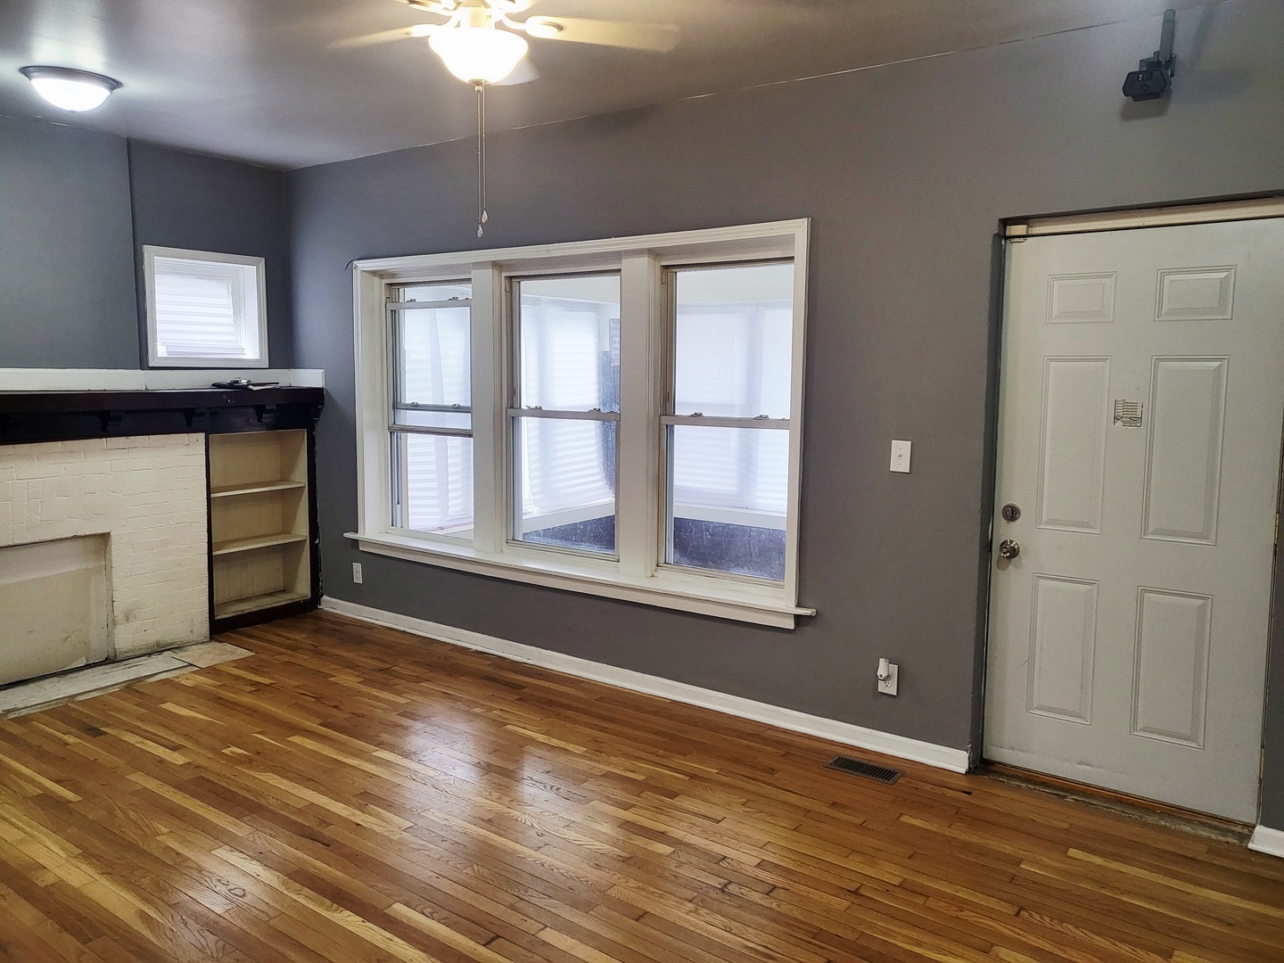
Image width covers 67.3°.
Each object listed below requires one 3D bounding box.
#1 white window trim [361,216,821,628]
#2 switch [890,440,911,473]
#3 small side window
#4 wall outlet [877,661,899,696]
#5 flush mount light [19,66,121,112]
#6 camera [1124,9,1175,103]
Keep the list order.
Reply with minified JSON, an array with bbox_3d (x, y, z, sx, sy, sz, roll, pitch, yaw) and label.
[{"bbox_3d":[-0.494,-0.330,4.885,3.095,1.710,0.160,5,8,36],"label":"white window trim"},{"bbox_3d":[1.013,-0.096,3.774,0.078,0.123,0.016,5,8,36],"label":"switch"},{"bbox_3d":[-2.535,-0.993,5.606,0.130,0.657,0.735,5,8,36],"label":"small side window"},{"bbox_3d":[0.994,0.796,3.891,0.078,0.124,0.016,5,8,36],"label":"wall outlet"},{"bbox_3d":[-2.325,-1.578,3.938,0.370,0.138,0.370,5,8,36],"label":"flush mount light"},{"bbox_3d":[1.623,-1.370,3.091,0.130,0.290,0.130,4,8,28],"label":"camera"}]

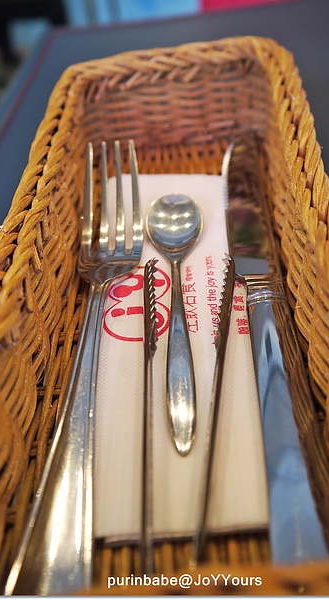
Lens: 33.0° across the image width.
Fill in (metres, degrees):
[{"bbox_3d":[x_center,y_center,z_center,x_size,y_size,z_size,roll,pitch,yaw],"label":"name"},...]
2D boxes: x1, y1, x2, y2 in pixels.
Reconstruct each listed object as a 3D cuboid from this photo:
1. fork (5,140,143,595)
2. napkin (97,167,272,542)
[{"bbox_3d":[-0.028,0.005,0.214,0.027,0.021,0.207,0,51,3],"label":"fork"},{"bbox_3d":[0.004,0.006,0.227,0.062,0.005,0.171,-2,51,1],"label":"napkin"}]

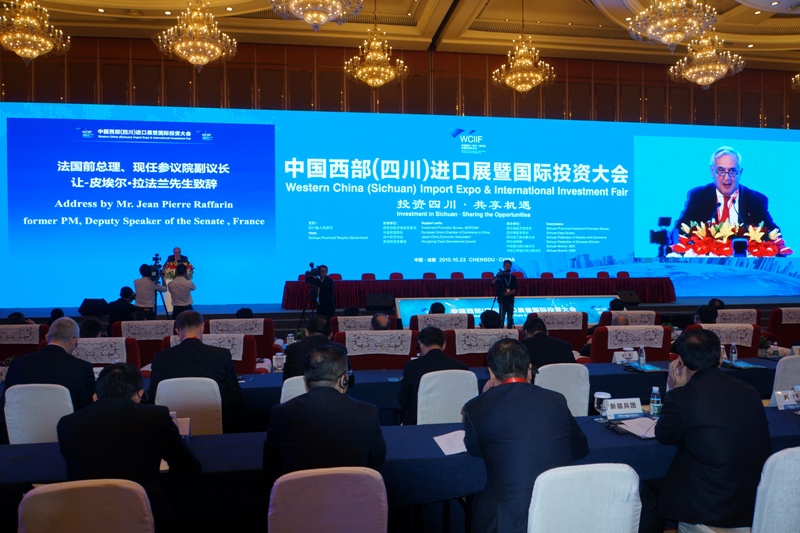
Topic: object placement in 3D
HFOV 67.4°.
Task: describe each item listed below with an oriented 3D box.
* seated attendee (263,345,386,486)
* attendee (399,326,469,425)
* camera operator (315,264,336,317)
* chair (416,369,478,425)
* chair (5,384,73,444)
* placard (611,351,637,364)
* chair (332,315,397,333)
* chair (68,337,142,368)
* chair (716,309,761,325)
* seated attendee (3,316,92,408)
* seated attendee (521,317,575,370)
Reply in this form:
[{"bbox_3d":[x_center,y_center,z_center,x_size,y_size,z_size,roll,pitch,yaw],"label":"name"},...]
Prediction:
[{"bbox_3d":[-0.360,0.995,2.757,0.550,1.320,0.780,0,1,-9],"label":"seated attendee"},{"bbox_3d":[0.185,1.033,4.638,0.560,1.200,0.880,0,1,-9],"label":"attendee"},{"bbox_3d":[-1.380,0.785,11.200,0.500,1.660,0.520,-1,1,-37],"label":"camera operator"},{"bbox_3d":[0.285,1.170,4.367,0.450,0.930,0.550,0,1,-10],"label":"chair"},{"bbox_3d":[-2.440,1.219,4.240,0.460,0.920,0.560,0,0,-9],"label":"chair"},{"bbox_3d":[2.030,0.815,5.389,0.215,0.100,0.090,0,1,-9],"label":"placard"},{"bbox_3d":[-0.494,1.095,7.753,0.900,1.020,0.800,0,1,-9],"label":"chair"},{"bbox_3d":[-2.763,1.130,5.625,0.780,1.020,0.780,0,1,-9],"label":"chair"},{"bbox_3d":[4.513,1.059,8.591,0.900,1.020,0.800,0,1,-9],"label":"chair"},{"bbox_3d":[-2.286,0.993,4.088,0.540,1.320,0.780,0,1,-10],"label":"seated attendee"},{"bbox_3d":[1.135,1.029,4.780,0.540,1.250,0.750,0,0,-9],"label":"seated attendee"}]

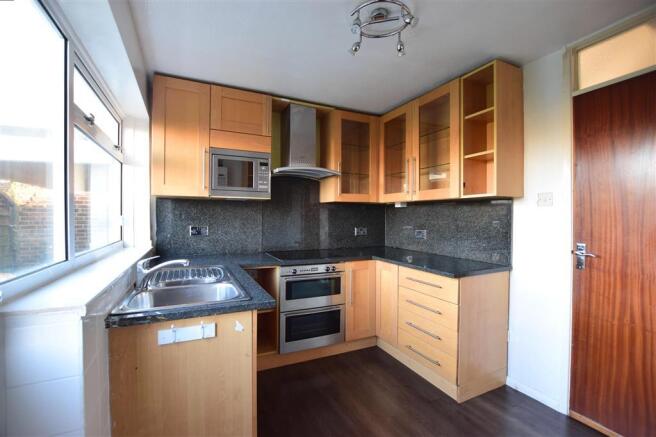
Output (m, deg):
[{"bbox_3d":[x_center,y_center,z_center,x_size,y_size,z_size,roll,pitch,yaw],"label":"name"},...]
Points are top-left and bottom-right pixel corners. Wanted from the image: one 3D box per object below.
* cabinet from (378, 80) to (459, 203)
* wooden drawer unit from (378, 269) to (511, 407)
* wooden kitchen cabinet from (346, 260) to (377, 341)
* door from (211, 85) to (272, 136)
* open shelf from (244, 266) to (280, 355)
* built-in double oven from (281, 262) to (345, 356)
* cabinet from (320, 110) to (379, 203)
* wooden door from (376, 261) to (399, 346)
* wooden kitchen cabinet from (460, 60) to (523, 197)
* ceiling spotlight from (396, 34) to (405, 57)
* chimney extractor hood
[{"bbox_3d":[0.934,-0.629,2.617,0.307,0.934,0.976,0,0,-28],"label":"cabinet"},{"bbox_3d":[0.987,0.842,2.239,0.566,0.866,0.601,0,0,-28],"label":"wooden drawer unit"},{"bbox_3d":[0.194,0.762,2.815,0.337,0.717,0.573,0,0,-25],"label":"wooden kitchen cabinet"},{"bbox_3d":[-0.747,-0.923,2.383,0.509,0.368,0.022,0,0,-25],"label":"door"},{"bbox_3d":[-0.635,0.757,2.428,0.287,0.717,0.563,0,0,-25],"label":"open shelf"},{"bbox_3d":[-0.231,0.760,2.614,0.603,0.717,0.563,0,0,-25],"label":"built-in double oven"},{"bbox_3d":[0.258,-0.633,3.006,0.546,0.934,0.311,0,0,-25],"label":"cabinet"},{"bbox_3d":[0.548,0.757,2.500,0.022,0.707,0.302,0,0,-26],"label":"wooden door"},{"bbox_3d":[1.224,-0.627,2.062,0.307,0.934,0.276,0,0,-28],"label":"wooden kitchen cabinet"},{"bbox_3d":[0.432,-1.031,1.628,0.043,0.121,0.043,0,0,0],"label":"ceiling spotlight"},{"bbox_3d":[-0.269,-0.751,2.675,0.632,0.704,0.472,0,0,-25],"label":"chimney extractor hood"}]

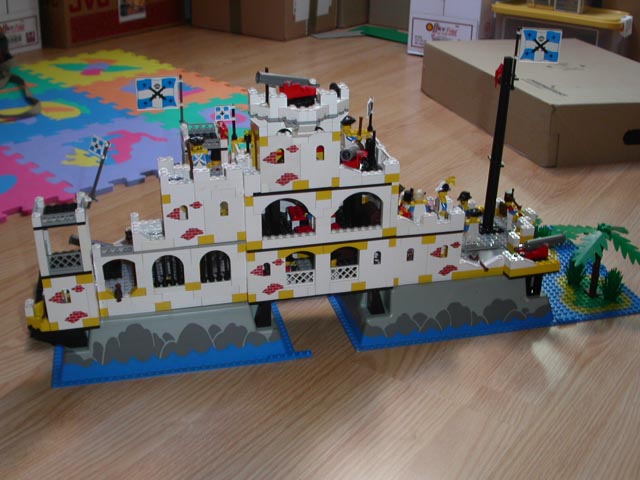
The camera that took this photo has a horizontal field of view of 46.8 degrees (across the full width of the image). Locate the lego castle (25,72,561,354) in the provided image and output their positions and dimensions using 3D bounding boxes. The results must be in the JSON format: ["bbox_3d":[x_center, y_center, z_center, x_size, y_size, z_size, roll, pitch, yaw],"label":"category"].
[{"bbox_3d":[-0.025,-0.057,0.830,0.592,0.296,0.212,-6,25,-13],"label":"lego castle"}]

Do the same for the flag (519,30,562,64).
[{"bbox_3d":[0.242,-0.213,0.812,0.047,0.034,0.006,5,25,9],"label":"flag"}]

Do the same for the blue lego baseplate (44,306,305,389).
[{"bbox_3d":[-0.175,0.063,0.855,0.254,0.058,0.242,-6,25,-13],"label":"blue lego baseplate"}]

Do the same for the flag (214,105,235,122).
[{"bbox_3d":[-0.095,-0.126,0.738,0.020,0.015,0.004,-3,25,-9],"label":"flag"}]

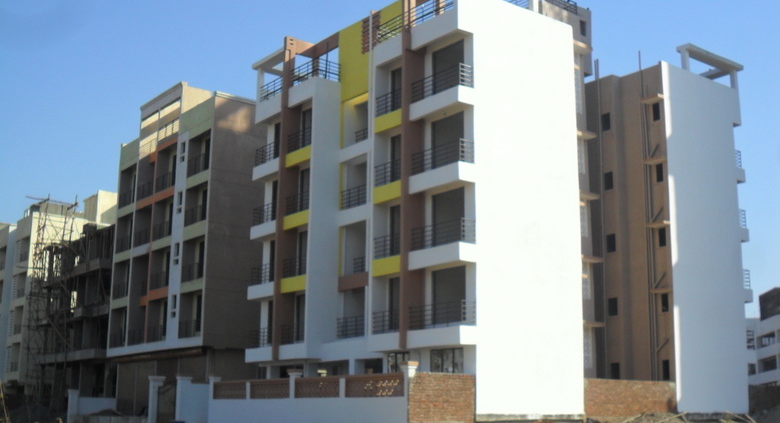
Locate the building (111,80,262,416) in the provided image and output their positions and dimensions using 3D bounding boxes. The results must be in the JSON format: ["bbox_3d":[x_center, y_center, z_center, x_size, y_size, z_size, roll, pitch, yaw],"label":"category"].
[{"bbox_3d":[-8.878,2.910,62.064,12.292,19.372,13.619,9,-15,-35],"label":"building"}]

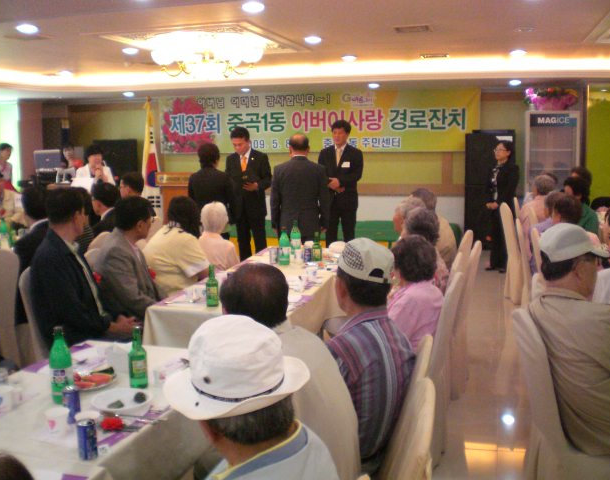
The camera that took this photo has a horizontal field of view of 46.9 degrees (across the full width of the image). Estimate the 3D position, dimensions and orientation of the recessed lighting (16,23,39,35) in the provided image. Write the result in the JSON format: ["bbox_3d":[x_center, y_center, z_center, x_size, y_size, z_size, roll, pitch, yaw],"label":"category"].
[{"bbox_3d":[-2.397,-1.840,6.062,0.190,0.045,0.190,2,9,16],"label":"recessed lighting"}]

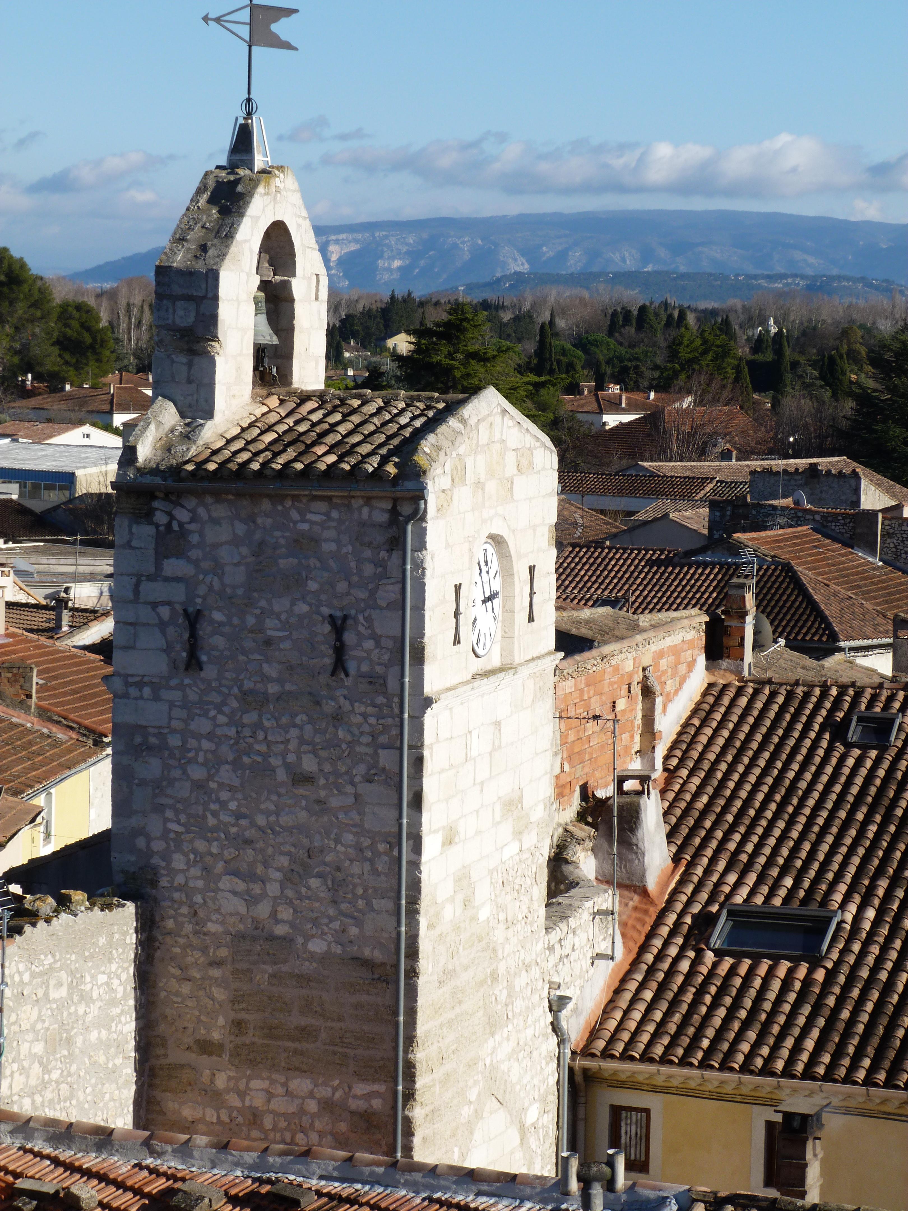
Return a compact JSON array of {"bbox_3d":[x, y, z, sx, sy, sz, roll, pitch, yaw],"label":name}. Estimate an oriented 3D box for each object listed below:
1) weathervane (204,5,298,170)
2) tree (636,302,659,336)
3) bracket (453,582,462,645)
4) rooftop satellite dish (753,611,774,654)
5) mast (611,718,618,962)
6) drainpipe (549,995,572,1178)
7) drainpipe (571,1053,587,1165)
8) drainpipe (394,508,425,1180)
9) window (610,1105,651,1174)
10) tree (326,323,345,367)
[{"bbox_3d":[-1.984,-5.062,37.200,0.420,1.660,1.400,4,6,36],"label":"weathervane"},{"bbox_3d":[55.812,-81.466,1100.000,6.300,11.500,6.300,1,5,0],"label":"tree"},{"bbox_3d":[0.031,0.079,35.600,0.060,0.590,0.210,2,5,17],"label":"bracket"},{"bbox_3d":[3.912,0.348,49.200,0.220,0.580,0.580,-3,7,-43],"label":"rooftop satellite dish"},{"bbox_3d":[1.707,2.503,40.600,0.060,2.600,0.060,2,5,17],"label":"mast"},{"bbox_3d":[1.121,4.992,39.800,0.230,1.950,0.220,1,5,0],"label":"drainpipe"},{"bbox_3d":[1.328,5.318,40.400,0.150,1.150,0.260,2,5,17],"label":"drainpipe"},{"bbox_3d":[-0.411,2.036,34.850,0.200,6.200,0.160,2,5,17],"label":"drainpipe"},{"bbox_3d":[1.869,5.672,40.500,0.460,0.700,0.120,2,5,17],"label":"window"},{"bbox_3d":[-23.570,-51.949,760.000,3.600,8.800,3.600,1,5,0],"label":"tree"}]

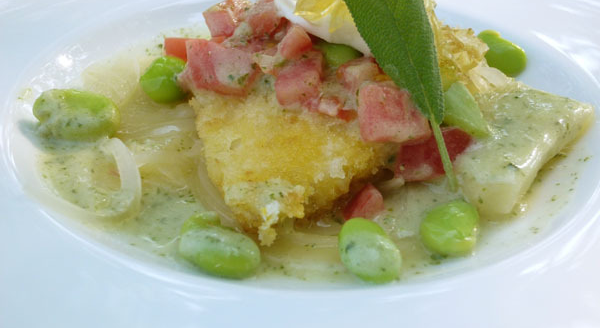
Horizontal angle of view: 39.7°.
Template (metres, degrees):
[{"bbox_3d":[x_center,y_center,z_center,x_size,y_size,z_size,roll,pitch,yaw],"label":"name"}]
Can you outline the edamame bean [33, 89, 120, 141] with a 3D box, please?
[{"bbox_3d":[-0.049,-0.011,0.181,0.019,0.011,0.011,6,33,8],"label":"edamame bean"}]

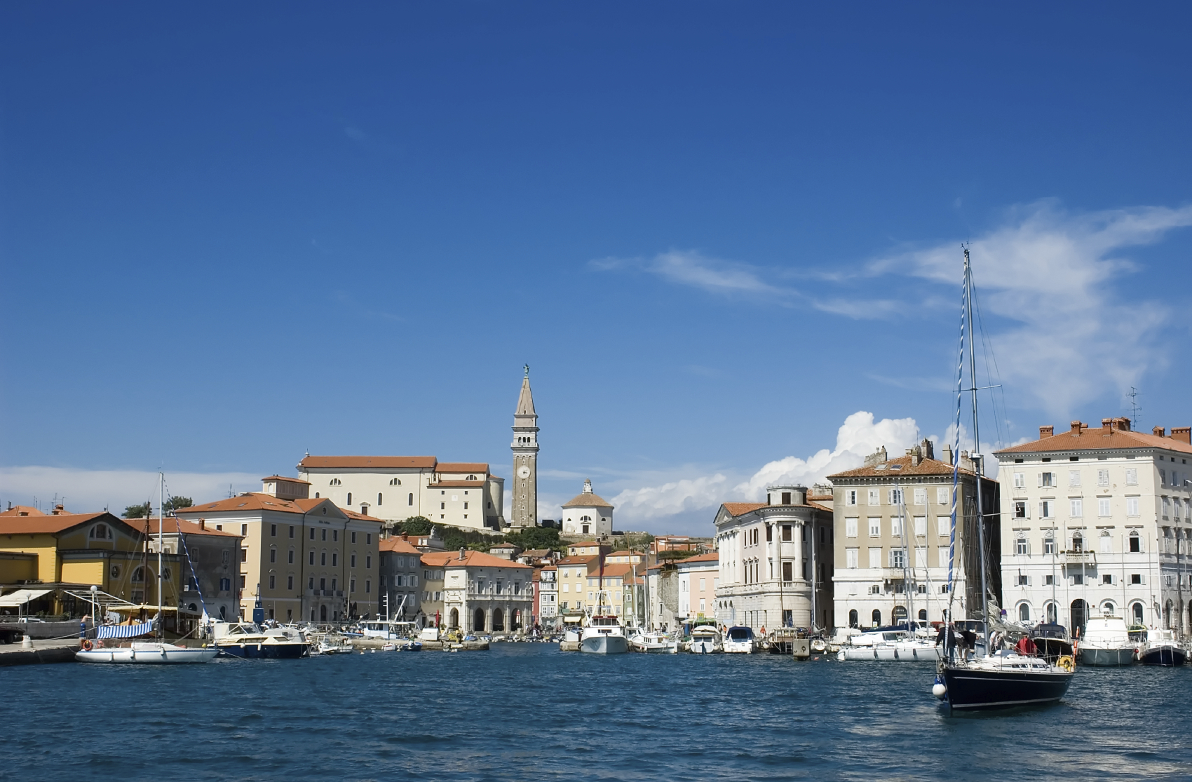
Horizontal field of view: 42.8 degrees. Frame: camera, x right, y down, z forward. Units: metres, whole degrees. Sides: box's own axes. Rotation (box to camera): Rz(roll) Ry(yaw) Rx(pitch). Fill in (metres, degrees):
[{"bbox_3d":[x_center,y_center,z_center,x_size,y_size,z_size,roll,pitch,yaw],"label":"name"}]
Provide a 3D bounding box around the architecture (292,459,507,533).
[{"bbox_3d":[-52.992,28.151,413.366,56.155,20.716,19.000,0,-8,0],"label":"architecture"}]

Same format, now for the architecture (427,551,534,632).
[{"bbox_3d":[-21.132,36.725,279.606,10.500,15.200,17.000,-7,-11,41],"label":"architecture"}]

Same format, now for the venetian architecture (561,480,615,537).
[{"bbox_3d":[-2.298,32.330,423.162,14.400,15.600,14.400,-1,-9,7],"label":"venetian architecture"}]

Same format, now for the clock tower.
[{"bbox_3d":[-19.196,15.867,413.188,7.200,46.787,7.200,0,-9,-1],"label":"clock tower"}]

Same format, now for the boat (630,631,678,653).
[{"bbox_3d":[6.107,26.535,160.926,5.200,2.306,2.100,4,-9,-23],"label":"boat"}]

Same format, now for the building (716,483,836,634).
[{"bbox_3d":[24.899,21.956,193.074,12.500,18.533,32.000,1,-9,-7],"label":"building"}]

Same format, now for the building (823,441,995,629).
[{"bbox_3d":[39.101,18.985,191.299,16.000,24.000,14.500,-3,-9,20],"label":"building"}]

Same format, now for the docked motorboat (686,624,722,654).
[{"bbox_3d":[11.943,26.582,163.479,2.800,2.988,6.800,-2,-9,11],"label":"docked motorboat"}]

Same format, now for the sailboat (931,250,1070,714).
[{"bbox_3d":[15.893,3.434,61.718,3.800,18.200,12.000,-5,-10,32],"label":"sailboat"}]

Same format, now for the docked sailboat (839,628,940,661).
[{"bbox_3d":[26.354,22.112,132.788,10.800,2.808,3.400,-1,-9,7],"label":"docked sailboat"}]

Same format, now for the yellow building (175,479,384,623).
[{"bbox_3d":[-43.069,22.942,210.695,15.000,21.556,28.500,-4,-9,26],"label":"yellow building"}]

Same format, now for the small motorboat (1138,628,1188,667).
[{"bbox_3d":[43.665,19.645,117.343,3.100,2.900,8.400,-3,-9,18],"label":"small motorboat"}]

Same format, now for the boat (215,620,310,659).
[{"bbox_3d":[-28.337,20.946,128.665,8.200,3.200,2.900,0,-9,5],"label":"boat"}]

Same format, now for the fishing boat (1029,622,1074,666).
[{"bbox_3d":[37.496,20.632,124.536,3.300,3.334,9.500,-4,-9,25],"label":"fishing boat"}]

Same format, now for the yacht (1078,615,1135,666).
[{"bbox_3d":[40.218,19.453,119.508,4.000,3.900,11.000,-3,-9,19],"label":"yacht"}]

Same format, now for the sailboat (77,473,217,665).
[{"bbox_3d":[-33.533,13.427,115.123,10.400,14.000,3.100,-1,-9,6],"label":"sailboat"}]

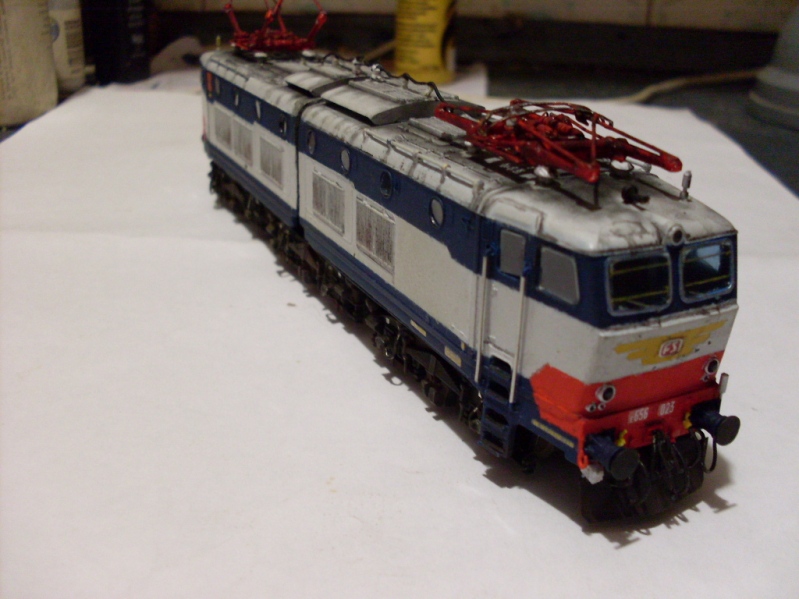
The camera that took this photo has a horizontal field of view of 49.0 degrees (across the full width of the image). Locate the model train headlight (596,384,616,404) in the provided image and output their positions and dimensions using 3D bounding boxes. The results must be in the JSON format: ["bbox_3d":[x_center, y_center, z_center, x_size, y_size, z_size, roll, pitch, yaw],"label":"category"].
[{"bbox_3d":[0.029,0.013,0.121,0.003,0.003,0.001,-10,26,-25],"label":"model train headlight"}]

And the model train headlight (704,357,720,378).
[{"bbox_3d":[0.046,0.010,0.130,0.003,0.003,0.001,-10,26,-25],"label":"model train headlight"}]

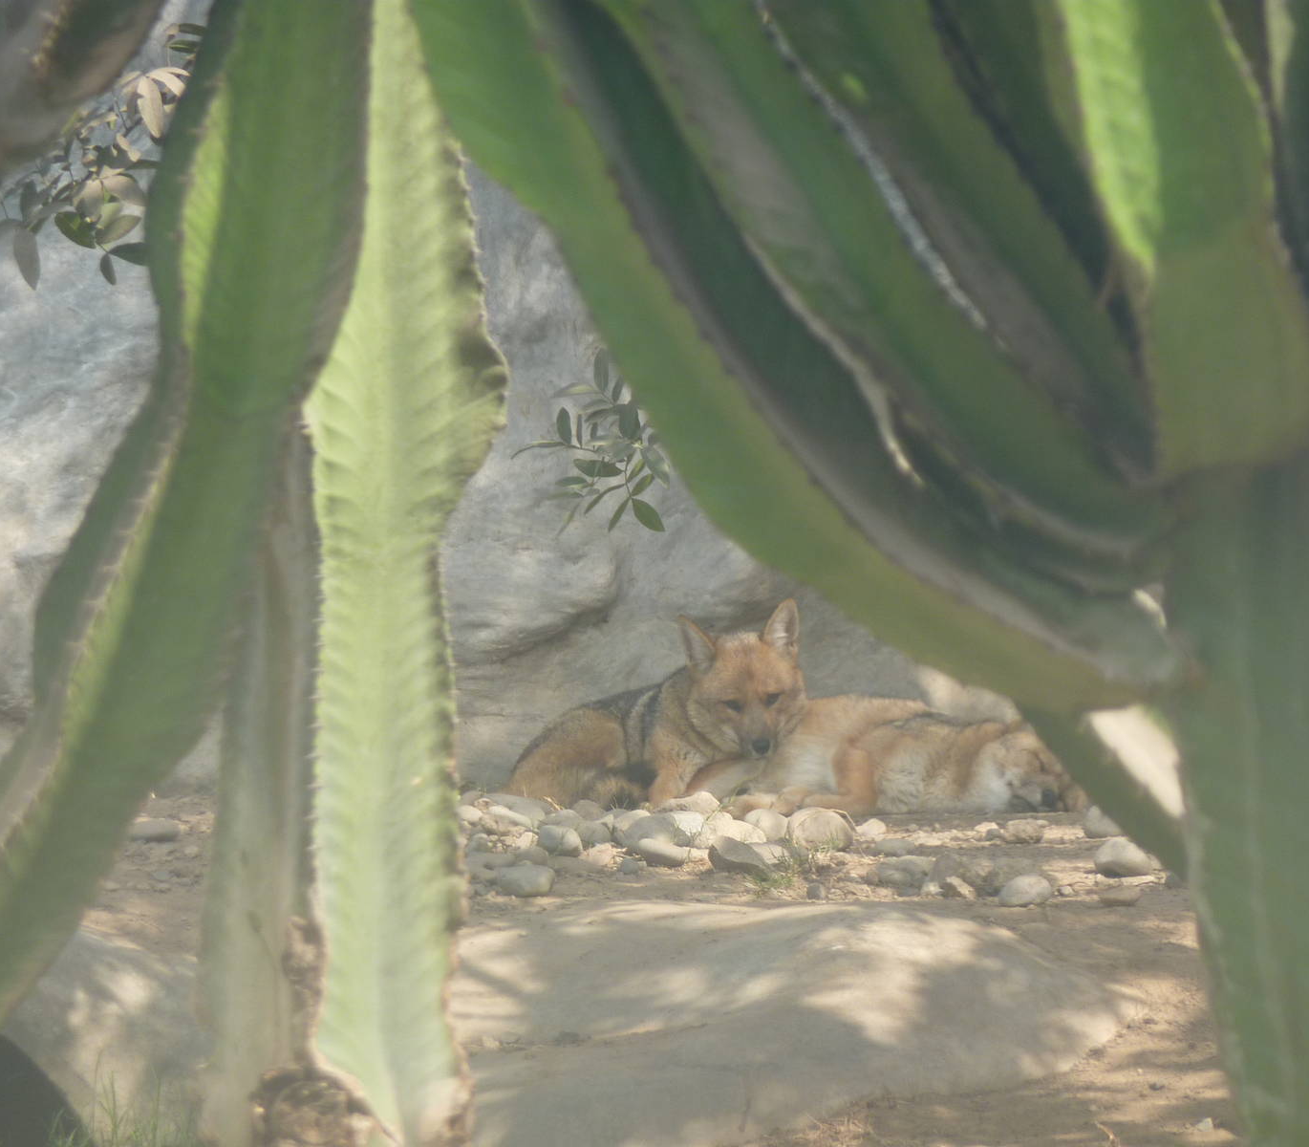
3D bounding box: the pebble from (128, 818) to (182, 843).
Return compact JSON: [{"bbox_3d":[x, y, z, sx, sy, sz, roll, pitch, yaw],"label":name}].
[{"bbox_3d":[-0.575,0.295,15.236,0.060,0.027,0.048,0,4,0],"label":"pebble"}]

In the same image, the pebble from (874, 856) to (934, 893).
[{"bbox_3d":[0.278,0.334,14.723,0.066,0.041,0.053,0,4,0],"label":"pebble"}]

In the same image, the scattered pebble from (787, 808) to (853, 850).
[{"bbox_3d":[0.190,0.293,15.160,0.075,0.049,0.064,0,4,0],"label":"scattered pebble"}]

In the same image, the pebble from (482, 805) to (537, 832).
[{"bbox_3d":[-0.168,0.283,15.330,0.064,0.032,0.044,0,4,0],"label":"pebble"}]

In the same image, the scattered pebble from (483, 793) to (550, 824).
[{"bbox_3d":[-0.160,0.275,15.397,0.078,0.037,0.058,0,4,0],"label":"scattered pebble"}]

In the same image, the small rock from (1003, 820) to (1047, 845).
[{"bbox_3d":[0.425,0.297,15.197,0.052,0.030,0.042,0,4,0],"label":"small rock"}]

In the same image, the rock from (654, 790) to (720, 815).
[{"bbox_3d":[0.039,0.268,15.469,0.077,0.030,0.058,0,4,0],"label":"rock"}]

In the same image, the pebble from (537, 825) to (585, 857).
[{"bbox_3d":[-0.108,0.303,15.094,0.054,0.036,0.052,0,4,0],"label":"pebble"}]

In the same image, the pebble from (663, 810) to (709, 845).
[{"bbox_3d":[0.036,0.291,15.248,0.054,0.040,0.048,0,4,0],"label":"pebble"}]

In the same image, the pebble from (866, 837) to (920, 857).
[{"bbox_3d":[0.271,0.311,15.079,0.062,0.023,0.047,0,4,0],"label":"pebble"}]

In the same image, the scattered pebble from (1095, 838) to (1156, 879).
[{"bbox_3d":[0.528,0.319,14.879,0.067,0.045,0.054,0,4,0],"label":"scattered pebble"}]

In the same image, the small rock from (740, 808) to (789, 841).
[{"bbox_3d":[0.127,0.290,15.235,0.055,0.040,0.047,0,4,0],"label":"small rock"}]

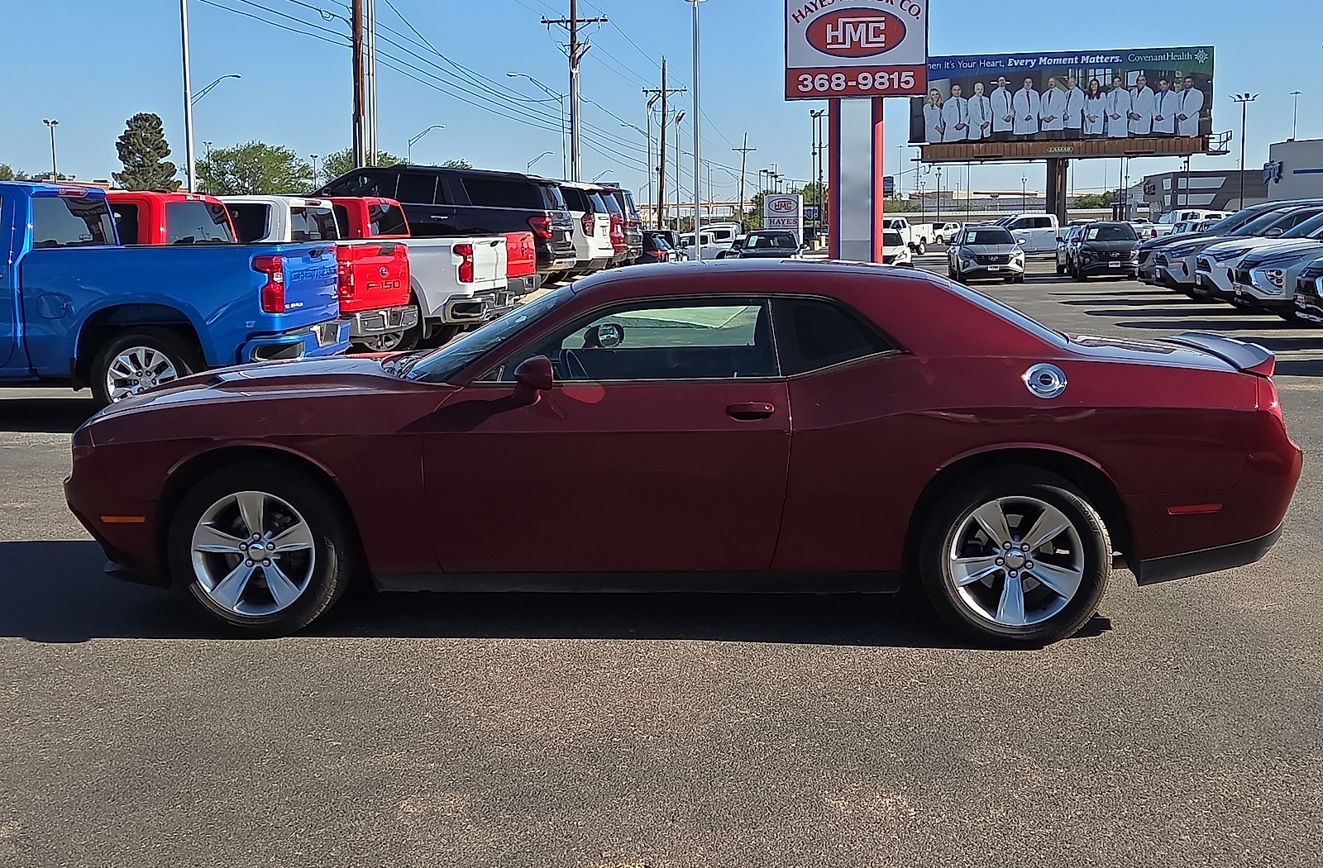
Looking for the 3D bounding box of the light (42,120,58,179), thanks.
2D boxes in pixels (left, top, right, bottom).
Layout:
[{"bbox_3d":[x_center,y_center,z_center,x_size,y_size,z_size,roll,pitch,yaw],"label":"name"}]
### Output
[{"bbox_3d":[-34.979,-14.063,92.512,0.950,7.900,0.500,-1,7,-6],"label":"light"}]

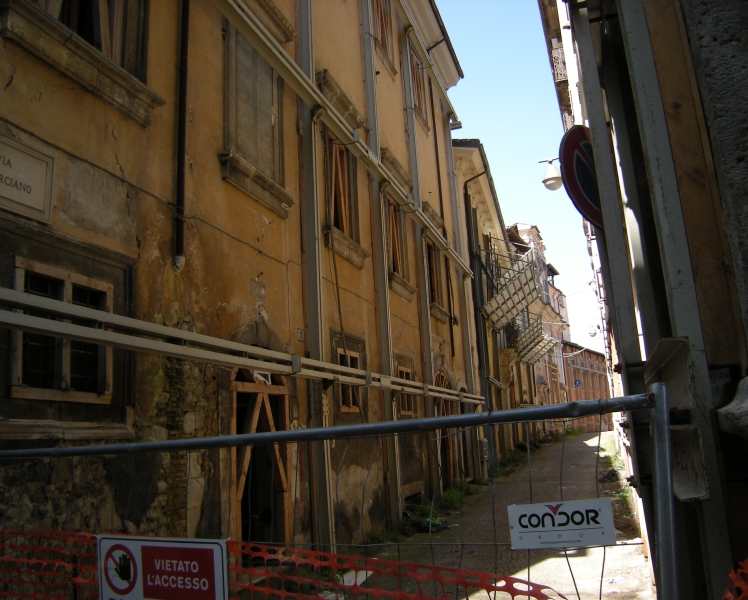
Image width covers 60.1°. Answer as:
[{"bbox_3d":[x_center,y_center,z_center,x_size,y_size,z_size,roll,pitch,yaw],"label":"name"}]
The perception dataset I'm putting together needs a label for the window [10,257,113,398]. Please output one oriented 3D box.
[{"bbox_3d":[-2.626,0.305,5.485,0.200,1.105,1.084,-8,-14,18],"label":"window"}]

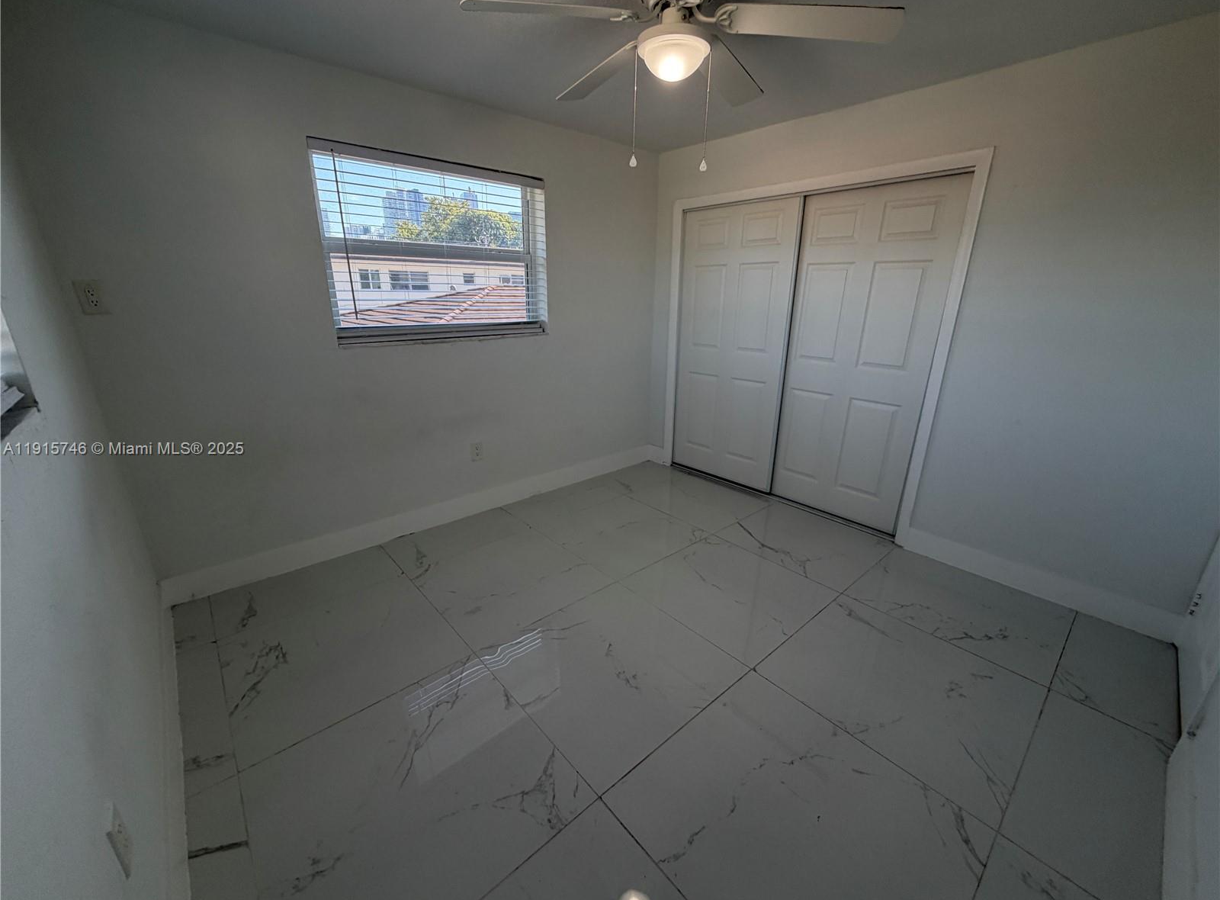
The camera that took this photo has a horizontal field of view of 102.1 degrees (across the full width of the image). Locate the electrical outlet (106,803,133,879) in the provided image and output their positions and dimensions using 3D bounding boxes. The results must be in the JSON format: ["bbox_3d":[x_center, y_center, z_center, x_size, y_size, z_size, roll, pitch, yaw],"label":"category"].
[{"bbox_3d":[-0.933,0.744,0.939,0.009,0.126,0.077,-15,24,-39],"label":"electrical outlet"}]

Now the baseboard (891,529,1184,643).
[{"bbox_3d":[2.104,0.637,2.527,0.019,0.158,1.081,-15,24,-39],"label":"baseboard"}]

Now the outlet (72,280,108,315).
[{"bbox_3d":[-2.044,-0.600,1.942,0.077,0.126,0.009,-15,24,-39],"label":"outlet"}]

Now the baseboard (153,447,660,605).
[{"bbox_3d":[-0.862,0.347,3.345,3.267,0.164,0.019,-15,24,-39],"label":"baseboard"}]

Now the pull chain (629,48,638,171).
[{"bbox_3d":[0.082,-1.104,1.603,0.020,0.329,0.022,-15,24,-39],"label":"pull chain"}]

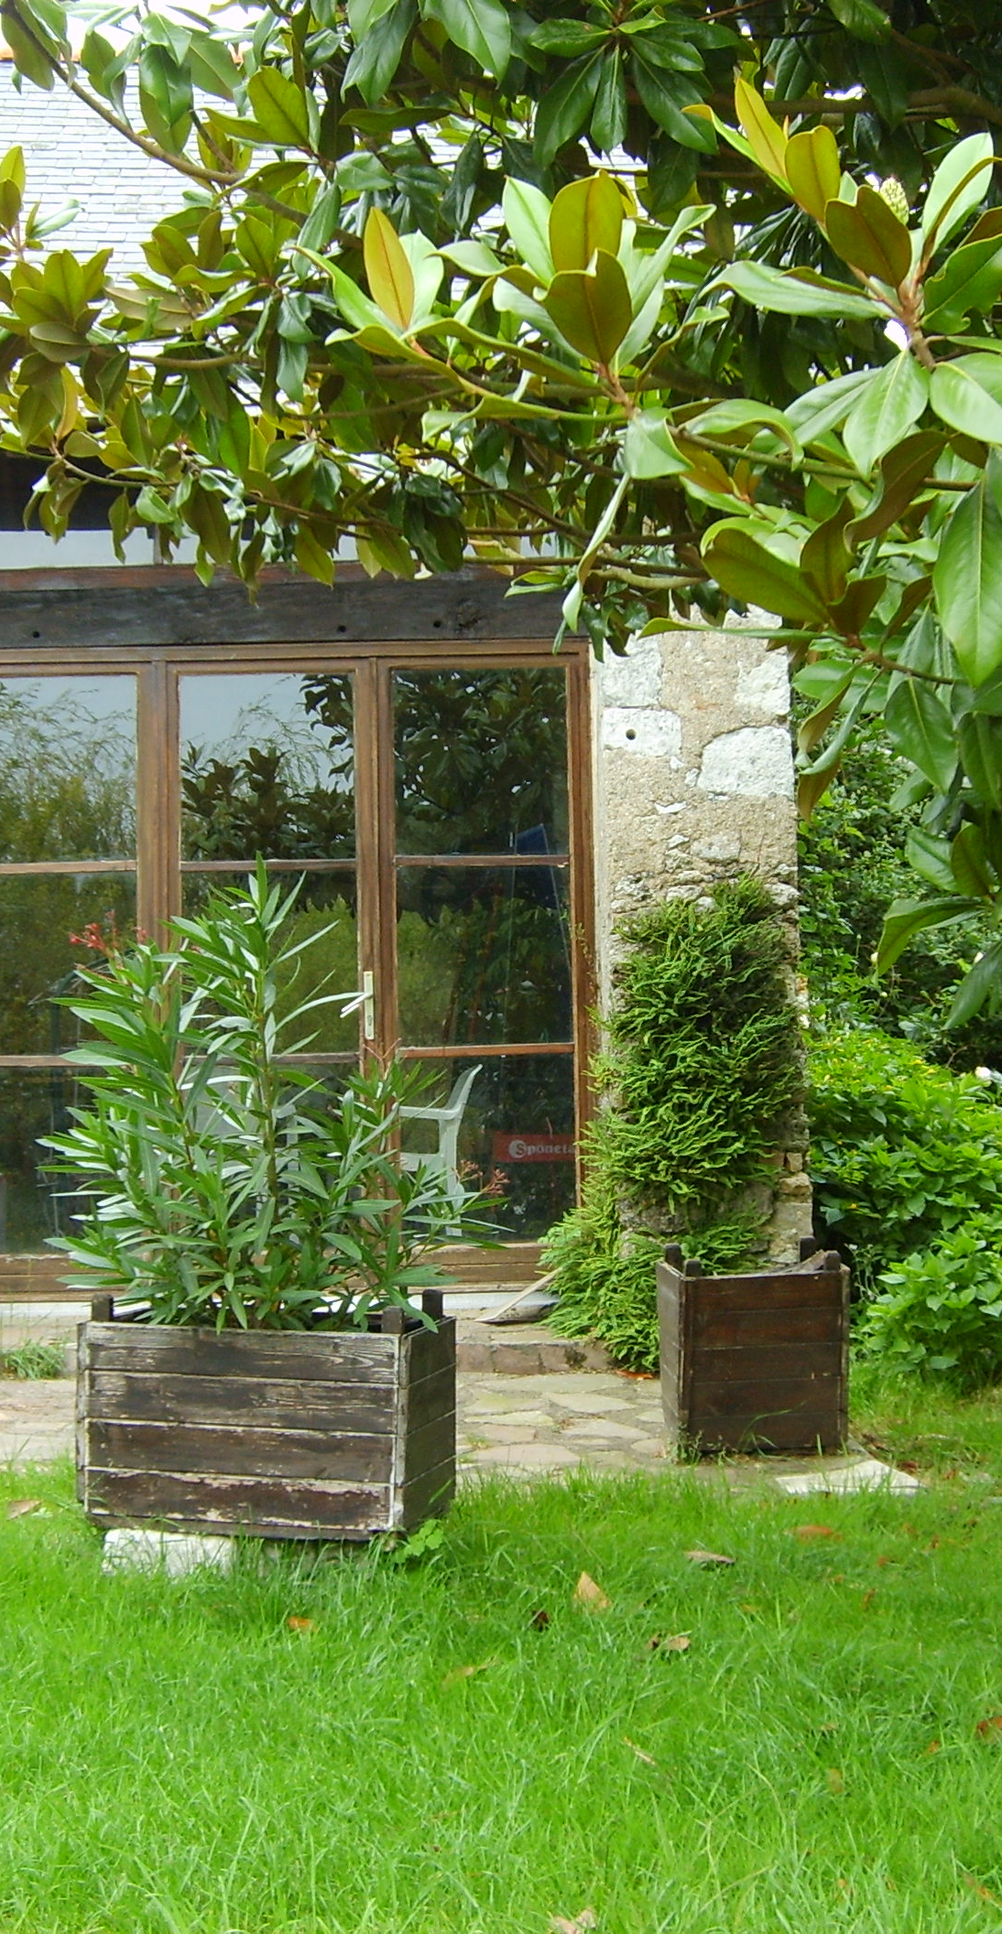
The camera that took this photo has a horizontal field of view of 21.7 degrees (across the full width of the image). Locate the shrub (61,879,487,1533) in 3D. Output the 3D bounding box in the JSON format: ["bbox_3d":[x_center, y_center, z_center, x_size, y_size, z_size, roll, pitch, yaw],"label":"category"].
[{"bbox_3d":[-0.458,0.466,5.250,0.780,1.290,0.600,-2,-3,14],"label":"shrub"}]

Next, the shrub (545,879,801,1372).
[{"bbox_3d":[0.506,0.473,7.900,0.760,1.470,0.450,-1,-3,-1],"label":"shrub"}]

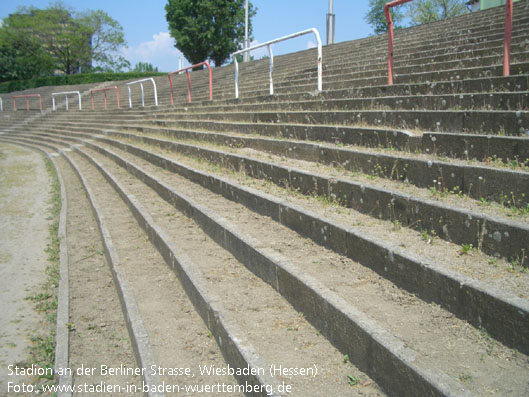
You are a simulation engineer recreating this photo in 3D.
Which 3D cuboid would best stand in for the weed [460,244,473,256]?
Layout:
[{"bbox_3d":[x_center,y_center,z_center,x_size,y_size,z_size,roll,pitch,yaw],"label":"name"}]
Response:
[{"bbox_3d":[1.083,0.279,2.870,0.060,0.057,0.055,1,9,0],"label":"weed"}]

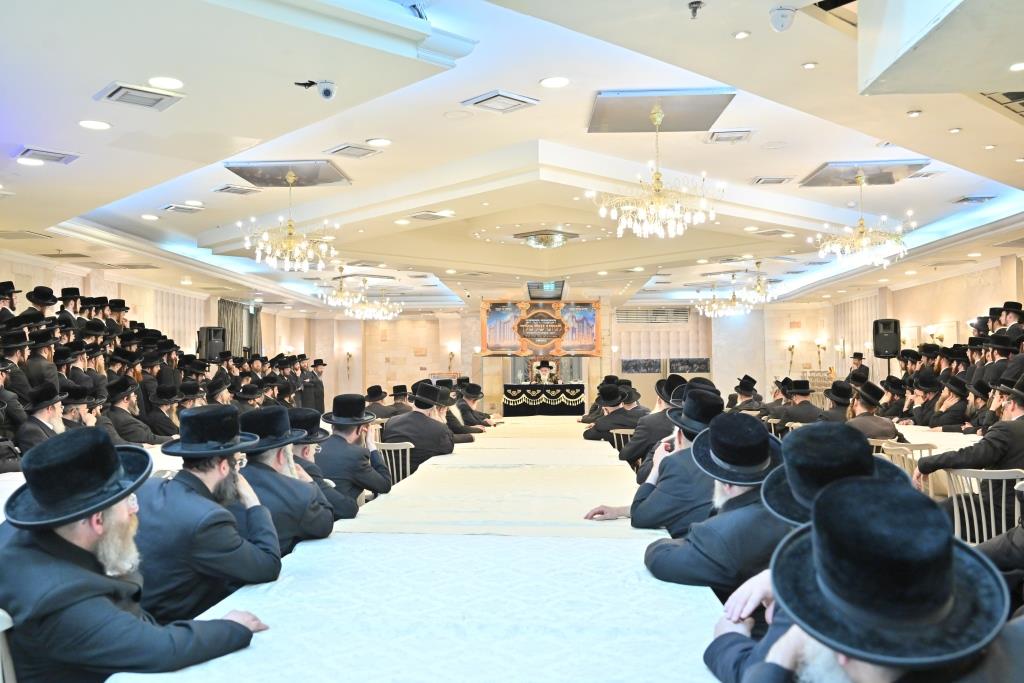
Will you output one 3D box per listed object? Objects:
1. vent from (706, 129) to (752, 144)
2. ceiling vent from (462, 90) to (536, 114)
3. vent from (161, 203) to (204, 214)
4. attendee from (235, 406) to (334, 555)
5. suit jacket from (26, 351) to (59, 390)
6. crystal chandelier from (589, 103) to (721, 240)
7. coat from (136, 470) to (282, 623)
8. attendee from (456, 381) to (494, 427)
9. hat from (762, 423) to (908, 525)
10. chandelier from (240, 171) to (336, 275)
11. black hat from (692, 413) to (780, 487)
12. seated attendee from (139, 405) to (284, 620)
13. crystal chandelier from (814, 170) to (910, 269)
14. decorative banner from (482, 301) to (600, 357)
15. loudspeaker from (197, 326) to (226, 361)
[{"bbox_3d":[1.976,-1.847,8.010,0.410,0.040,0.410,0,-2,3],"label":"vent"},{"bbox_3d":[-0.095,-2.063,7.532,0.480,0.060,0.480,2,-3,-42],"label":"ceiling vent"},{"bbox_3d":[-4.663,-1.889,12.471,0.480,0.060,0.480,2,-3,-41],"label":"vent"},{"bbox_3d":[-1.111,0.952,4.050,0.780,1.340,0.570,1,-2,-35],"label":"attendee"},{"bbox_3d":[-5.169,0.521,9.688,0.500,0.780,0.320,-2,-3,42],"label":"suit jacket"},{"bbox_3d":[1.209,-1.408,7.380,1.080,1.120,1.080,0,-2,0],"label":"crystal chandelier"},{"bbox_3d":[-1.130,0.822,3.242,0.540,0.700,0.500,-2,-3,43],"label":"coat"},{"bbox_3d":[-0.600,1.321,13.360,0.800,1.360,0.580,2,-3,-45],"label":"attendee"},{"bbox_3d":[0.809,0.328,2.191,0.360,0.165,0.385,-16,18,-39],"label":"hat"},{"bbox_3d":[-2.342,-1.265,9.286,1.010,1.058,1.010,0,-2,3],"label":"chandelier"},{"bbox_3d":[0.896,0.435,3.518,0.360,0.165,0.385,2,18,0],"label":"black hat"},{"bbox_3d":[-1.070,0.932,3.257,0.580,1.380,0.760,-2,-3,43],"label":"seated attendee"},{"bbox_3d":[3.687,-1.275,9.286,1.010,0.995,1.010,0,-2,3],"label":"crystal chandelier"},{"bbox_3d":[0.602,-0.265,18.000,2.400,1.140,0.060,0,-2,3],"label":"decorative banner"},{"bbox_3d":[-5.672,0.038,16.700,0.370,0.630,0.400,-2,-3,41],"label":"loudspeaker"}]

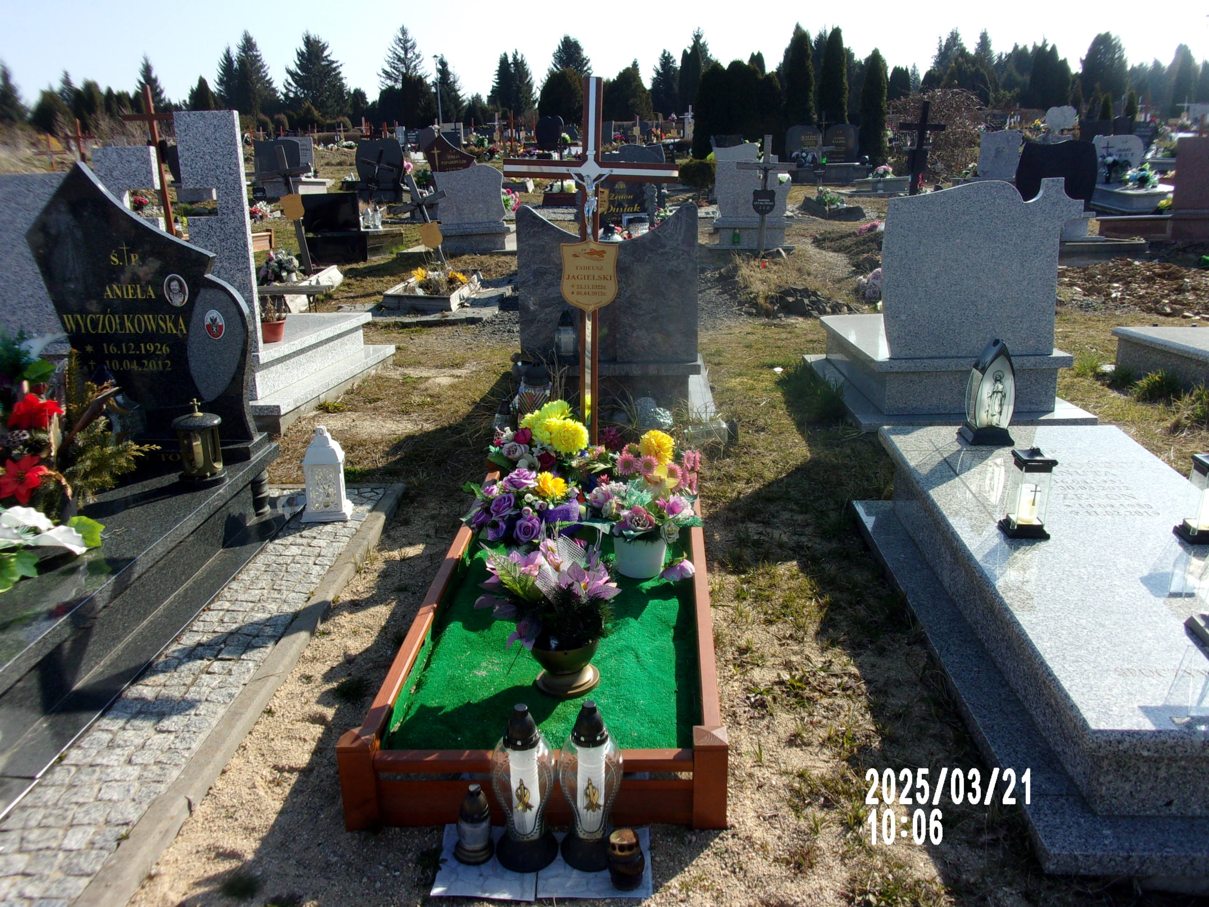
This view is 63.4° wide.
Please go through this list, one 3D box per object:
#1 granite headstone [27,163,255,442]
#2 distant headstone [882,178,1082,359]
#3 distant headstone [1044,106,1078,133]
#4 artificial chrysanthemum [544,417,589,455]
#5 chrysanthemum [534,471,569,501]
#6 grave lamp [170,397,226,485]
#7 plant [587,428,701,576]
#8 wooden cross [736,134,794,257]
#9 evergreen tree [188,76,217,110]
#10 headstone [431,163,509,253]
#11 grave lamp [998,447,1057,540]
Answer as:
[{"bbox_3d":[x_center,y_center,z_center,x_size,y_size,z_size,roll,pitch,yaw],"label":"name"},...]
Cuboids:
[{"bbox_3d":[-1.797,-0.582,3.877,0.840,1.090,0.090,0,19,4],"label":"granite headstone"},{"bbox_3d":[1.759,-0.866,4.617,0.894,0.805,0.080,-1,15,5],"label":"distant headstone"},{"bbox_3d":[11.674,-8.535,25.000,0.845,0.642,0.100,-1,15,5],"label":"distant headstone"},{"bbox_3d":[-0.132,-0.062,3.370,0.150,0.130,0.130,-1,15,5],"label":"artificial chrysanthemum"},{"bbox_3d":[-0.185,0.111,3.340,0.115,0.090,0.105,0,19,3],"label":"chrysanthemum"},{"bbox_3d":[-1.383,-0.053,3.330,0.167,0.265,0.167,-8,17,-22],"label":"grave lamp"},{"bbox_3d":[0.130,0.159,3.287,0.380,0.477,0.340,0,19,3],"label":"plant"},{"bbox_3d":[1.905,-3.039,11.600,0.700,1.412,0.070,0,19,3],"label":"wooden cross"},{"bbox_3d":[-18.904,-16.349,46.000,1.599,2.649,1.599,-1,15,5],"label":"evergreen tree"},{"bbox_3d":[-1.716,-3.144,12.514,0.980,1.107,0.280,0,19,3],"label":"headstone"},{"bbox_3d":[1.182,0.098,2.739,0.112,0.245,0.112,-1,20,4],"label":"grave lamp"}]

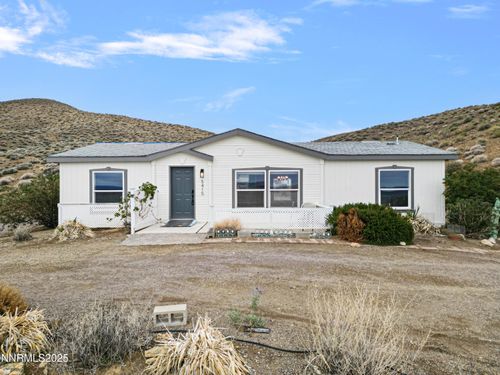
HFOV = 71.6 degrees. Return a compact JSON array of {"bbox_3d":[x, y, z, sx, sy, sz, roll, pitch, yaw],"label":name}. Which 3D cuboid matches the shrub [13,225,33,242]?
[{"bbox_3d":[-6.830,1.340,10.400,0.600,0.520,0.580,0,0,0],"label":"shrub"}]

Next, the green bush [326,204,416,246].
[{"bbox_3d":[3.520,0.980,10.200,2.500,1.120,1.900,0,0,0],"label":"green bush"}]

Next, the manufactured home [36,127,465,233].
[{"bbox_3d":[0.120,-0.370,17.100,15.300,3.750,8.300,0,0,0],"label":"manufactured home"}]

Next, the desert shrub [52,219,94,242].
[{"bbox_3d":[-5.430,1.270,10.650,1.270,0.640,1.100,0,0,0],"label":"desert shrub"}]

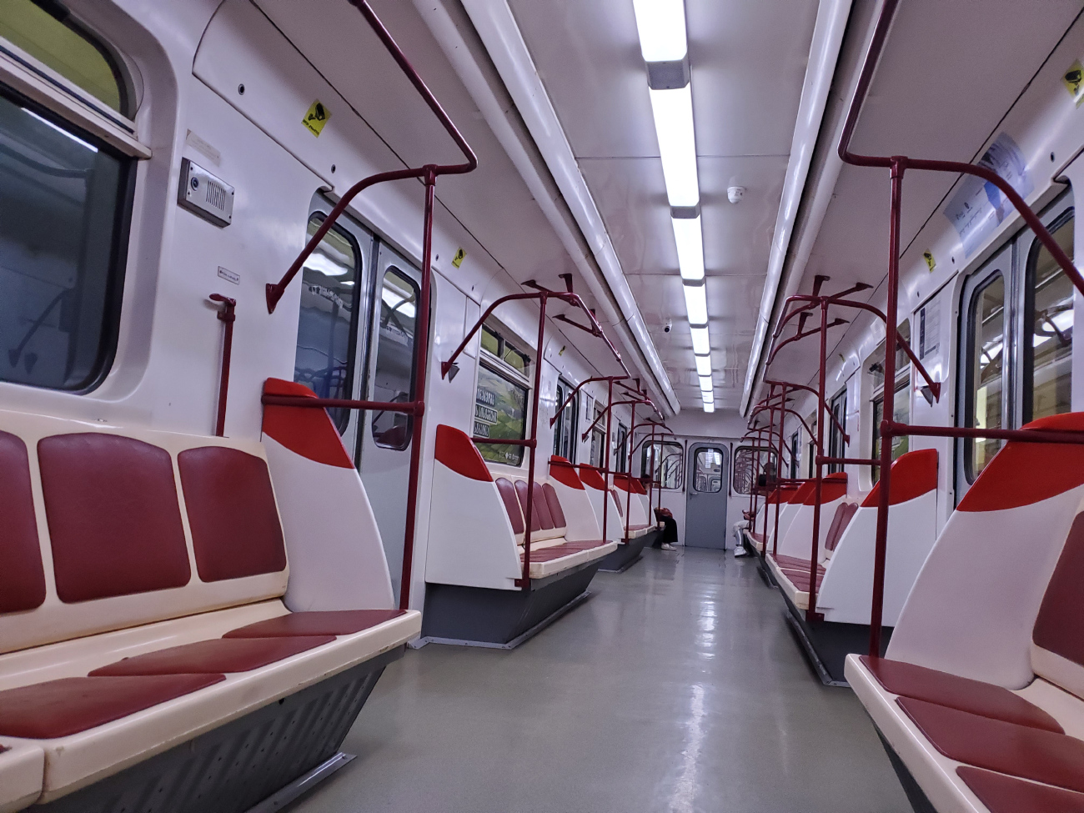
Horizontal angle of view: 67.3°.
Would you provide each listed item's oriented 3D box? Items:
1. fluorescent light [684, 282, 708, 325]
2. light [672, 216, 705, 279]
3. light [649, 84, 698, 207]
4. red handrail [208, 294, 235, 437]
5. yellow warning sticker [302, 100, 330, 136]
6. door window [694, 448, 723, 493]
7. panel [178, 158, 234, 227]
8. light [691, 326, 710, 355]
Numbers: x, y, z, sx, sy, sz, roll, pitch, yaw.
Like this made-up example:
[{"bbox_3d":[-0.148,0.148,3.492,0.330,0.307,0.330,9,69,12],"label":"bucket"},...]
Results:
[{"bbox_3d":[1.207,-0.805,6.334,0.152,0.060,1.220,2,-6,13],"label":"fluorescent light"},{"bbox_3d":[0.904,-0.967,4.966,0.152,0.060,1.220,2,-6,13],"label":"light"},{"bbox_3d":[0.601,-1.129,3.597,0.152,0.060,1.220,2,-6,13],"label":"light"},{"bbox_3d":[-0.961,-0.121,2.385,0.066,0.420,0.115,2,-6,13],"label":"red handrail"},{"bbox_3d":[-0.790,-1.015,2.870,0.005,0.103,0.112,29,0,14],"label":"yellow warning sticker"},{"bbox_3d":[2.807,1.077,13.737,0.485,0.760,0.040,2,-6,13],"label":"door window"},{"bbox_3d":[-0.969,-0.613,2.365,0.033,0.130,0.212,2,-6,13],"label":"panel"},{"bbox_3d":[1.512,-0.642,7.711,0.152,0.060,1.220,2,-6,13],"label":"light"}]

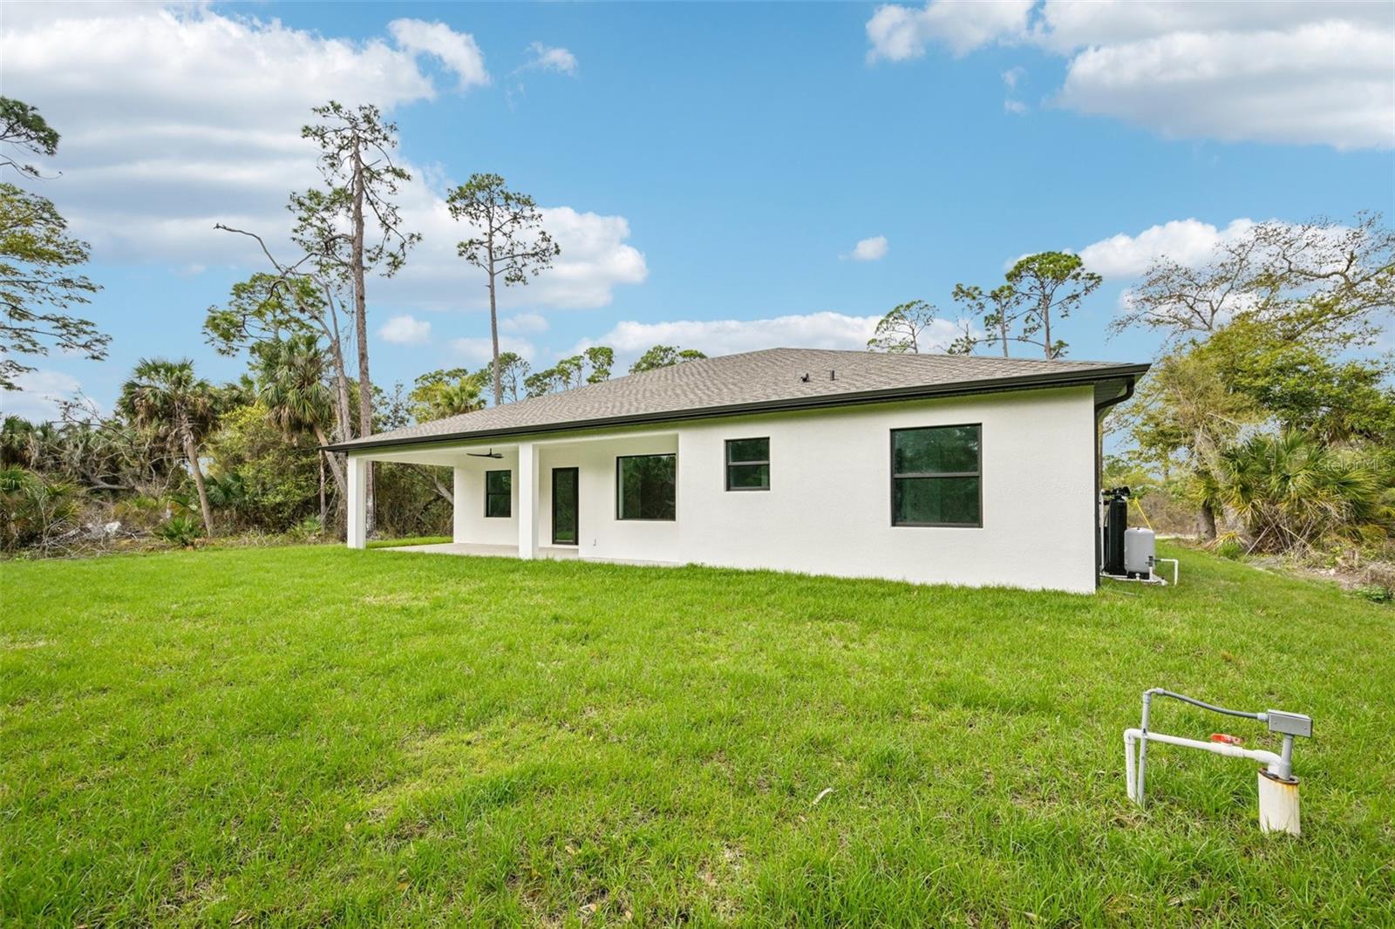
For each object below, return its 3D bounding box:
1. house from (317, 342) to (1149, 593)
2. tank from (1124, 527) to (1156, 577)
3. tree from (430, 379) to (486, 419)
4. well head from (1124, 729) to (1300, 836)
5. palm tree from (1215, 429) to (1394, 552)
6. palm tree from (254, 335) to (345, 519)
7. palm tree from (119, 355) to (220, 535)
[{"bbox_3d":[1.020,-0.470,18.640,19.500,6.500,16.000,-2,-4,28],"label":"house"},{"bbox_3d":[7.384,1.472,9.050,0.400,0.830,0.400,-3,-5,39],"label":"tank"},{"bbox_3d":[-12.822,-0.408,29.000,3.500,8.300,3.500,2,-4,-26],"label":"tree"},{"bbox_3d":[2.245,1.390,2.390,0.540,0.345,0.130,-2,-4,32],"label":"well head"},{"bbox_3d":[17.862,0.819,16.000,3.700,3.650,3.900,3,-5,-42],"label":"palm tree"},{"bbox_3d":[-16.027,-1.237,22.000,3.500,8.100,3.500,3,-5,-35],"label":"palm tree"},{"bbox_3d":[-23.416,-0.771,24.000,3.600,7.900,3.600,-4,-5,45],"label":"palm tree"}]

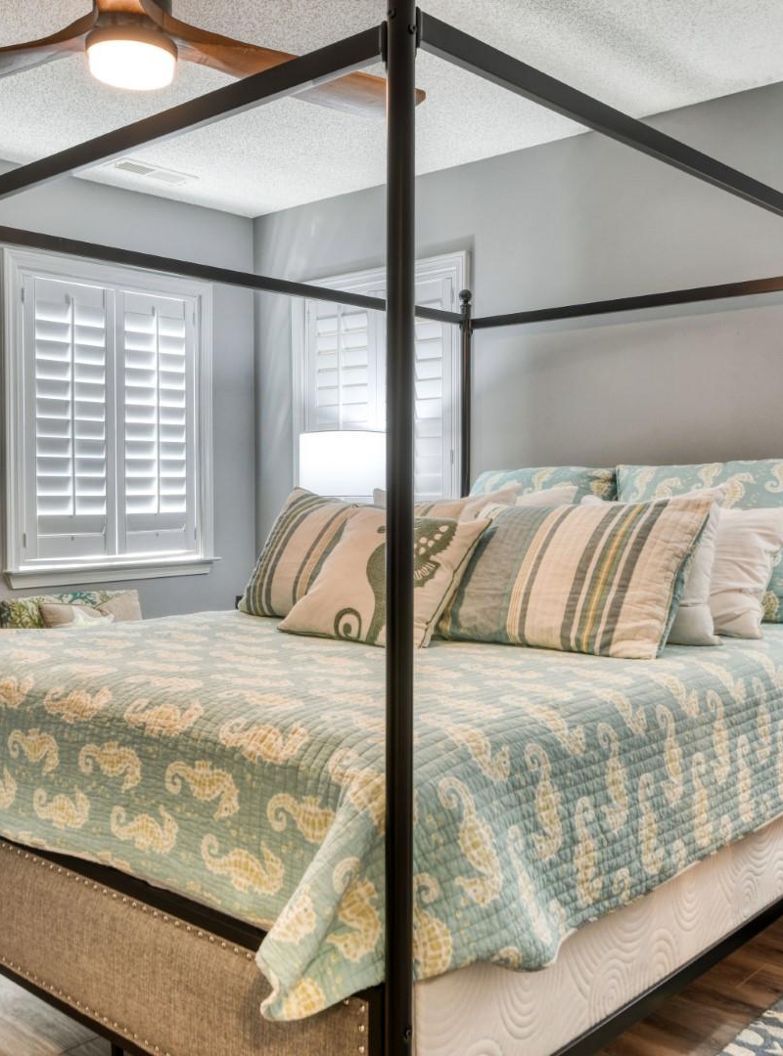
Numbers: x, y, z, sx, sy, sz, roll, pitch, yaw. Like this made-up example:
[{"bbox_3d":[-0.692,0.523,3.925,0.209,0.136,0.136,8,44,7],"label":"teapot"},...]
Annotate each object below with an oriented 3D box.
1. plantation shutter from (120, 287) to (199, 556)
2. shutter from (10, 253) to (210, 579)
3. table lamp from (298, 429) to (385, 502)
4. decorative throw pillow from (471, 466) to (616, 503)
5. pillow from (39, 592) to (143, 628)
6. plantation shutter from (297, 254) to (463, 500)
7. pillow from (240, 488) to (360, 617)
[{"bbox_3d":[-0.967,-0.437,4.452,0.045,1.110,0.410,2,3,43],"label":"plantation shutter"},{"bbox_3d":[-1.096,-0.440,4.319,0.080,1.235,0.955,2,3,43],"label":"shutter"},{"bbox_3d":[-0.146,-0.044,4.072,0.400,0.655,0.400,2,3,43],"label":"table lamp"},{"bbox_3d":[0.515,0.025,3.509,0.670,0.470,0.170,2,-12,43],"label":"decorative throw pillow"},{"bbox_3d":[-1.109,0.453,3.961,0.150,0.420,0.440,-24,-14,41],"label":"pillow"},{"bbox_3d":[-0.095,-0.424,4.344,0.975,1.275,0.090,2,3,43],"label":"plantation shutter"},{"bbox_3d":[-0.045,0.066,3.047,0.740,0.460,0.180,2,-33,34],"label":"pillow"}]

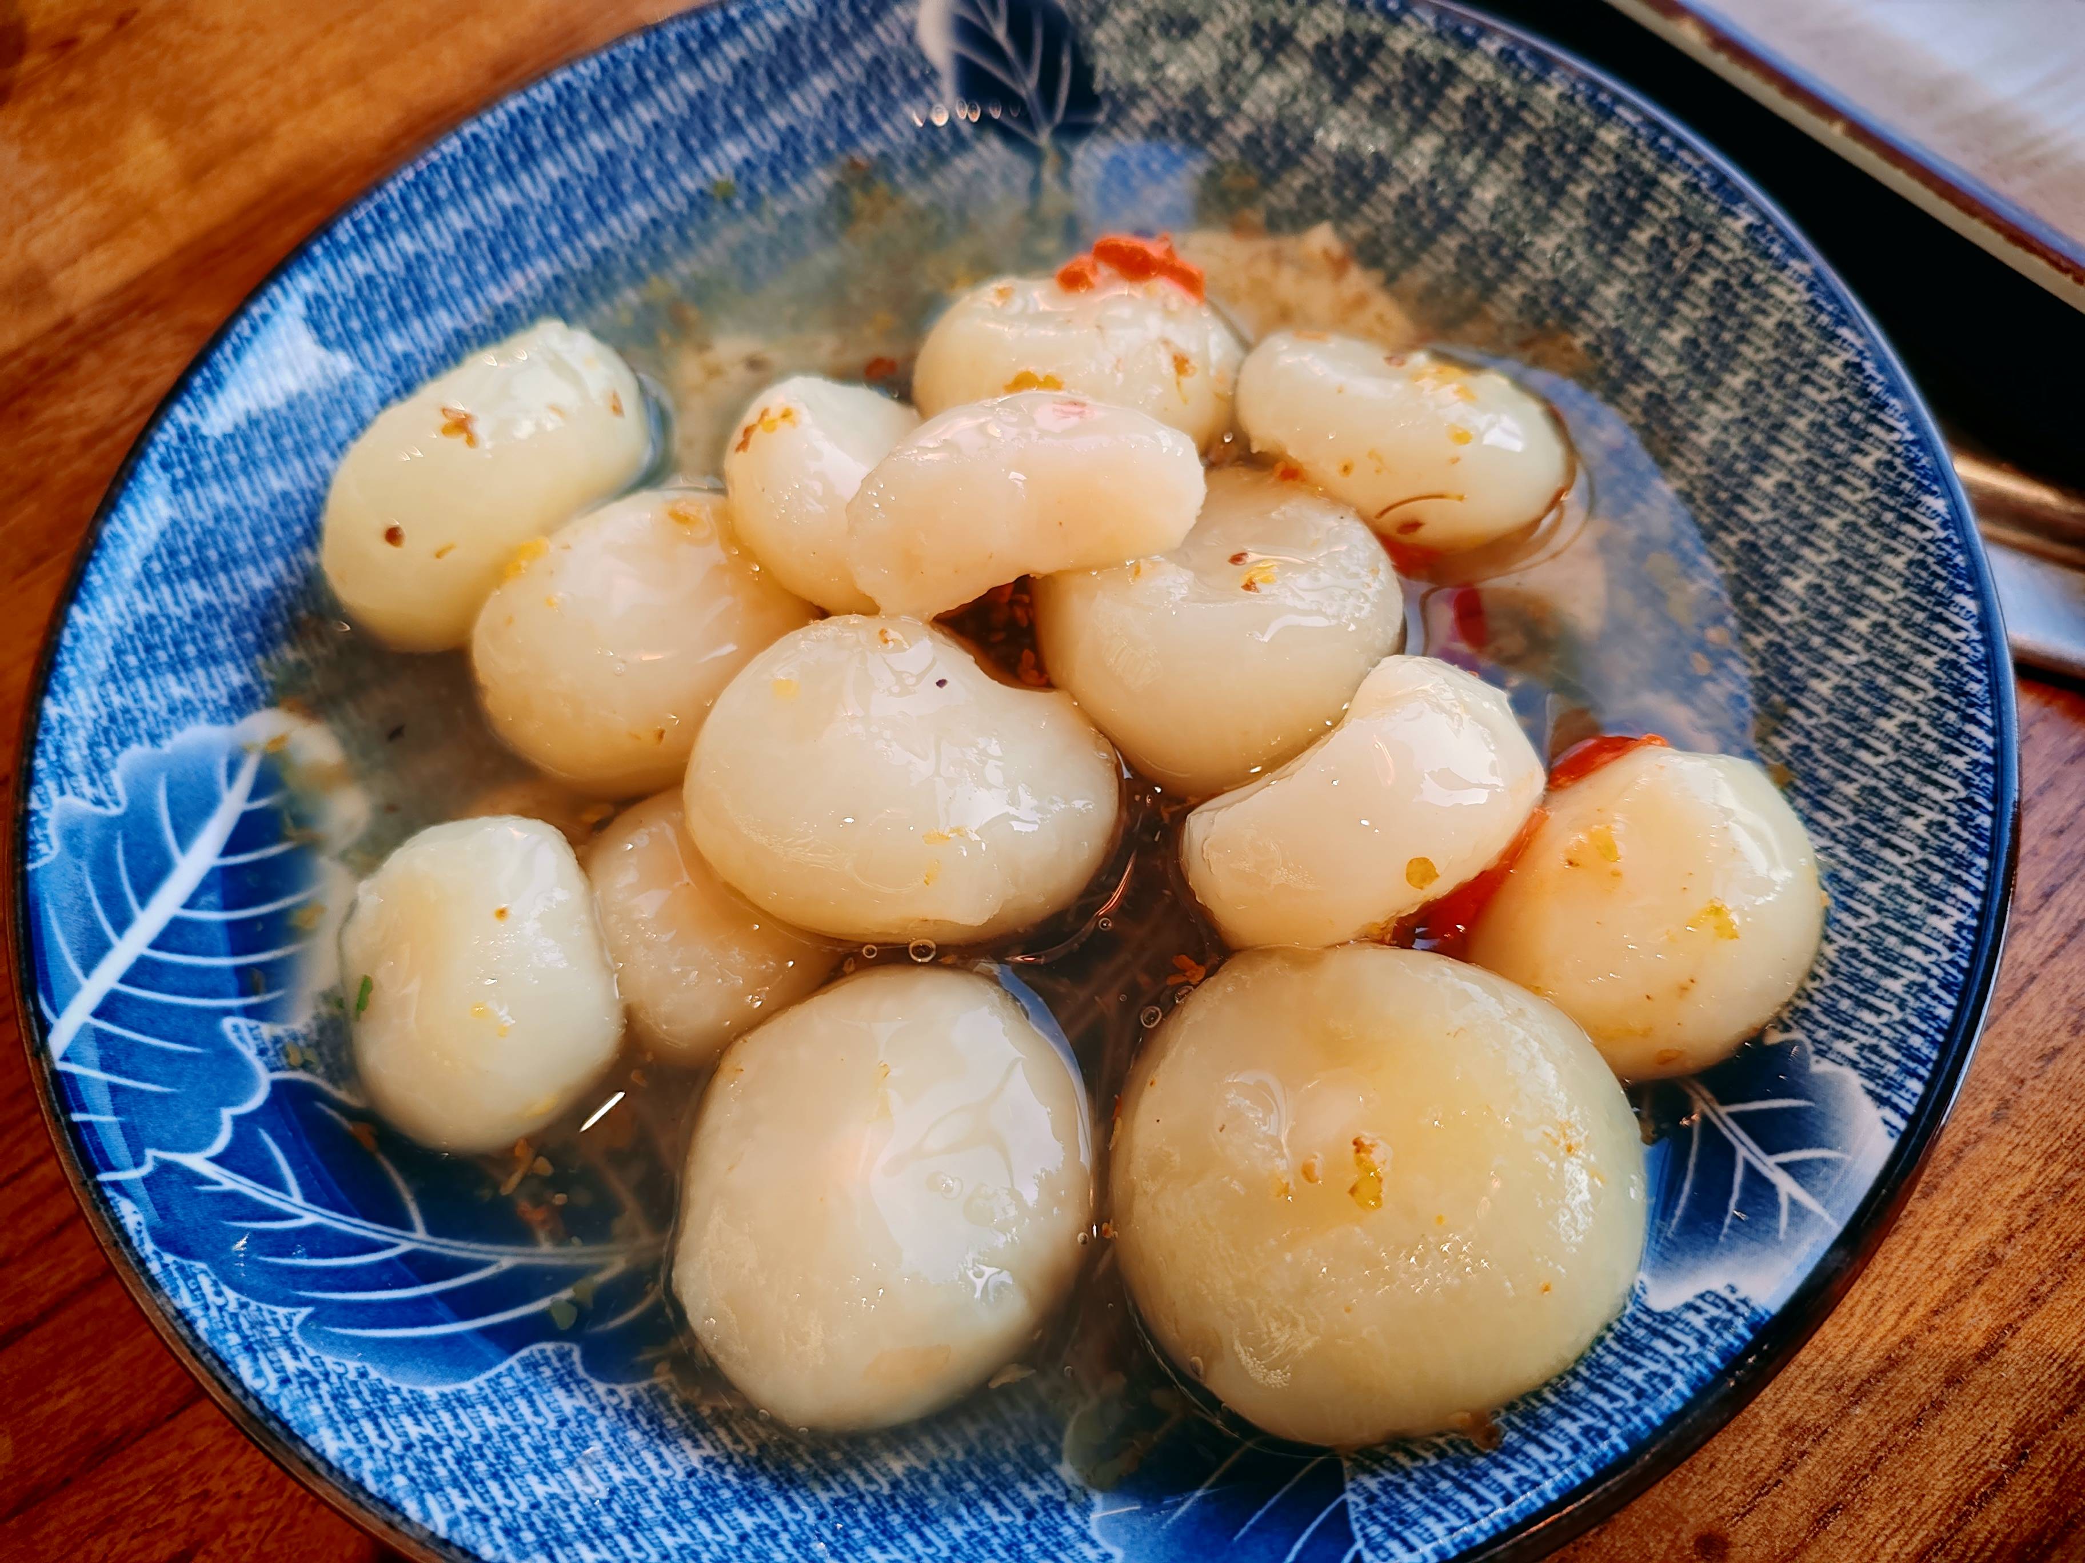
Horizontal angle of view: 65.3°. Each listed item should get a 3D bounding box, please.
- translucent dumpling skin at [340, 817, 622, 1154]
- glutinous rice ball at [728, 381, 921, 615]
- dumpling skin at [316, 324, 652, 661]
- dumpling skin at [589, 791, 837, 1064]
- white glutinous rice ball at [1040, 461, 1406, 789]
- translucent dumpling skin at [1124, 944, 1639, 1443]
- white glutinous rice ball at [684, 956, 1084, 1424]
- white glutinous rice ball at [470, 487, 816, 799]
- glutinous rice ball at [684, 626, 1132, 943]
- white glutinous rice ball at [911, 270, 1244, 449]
[{"bbox_3d":[-0.053,0.019,0.153,0.025,0.022,0.033,-6,62,3],"label":"translucent dumpling skin"},{"bbox_3d":[-0.022,-0.030,0.170,0.021,0.017,0.030,-28,63,-9],"label":"glutinous rice ball"},{"bbox_3d":[-0.059,-0.031,0.172,0.022,0.022,0.043,31,69,20],"label":"dumpling skin"},{"bbox_3d":[-0.031,0.014,0.156,0.026,0.021,0.029,-25,62,-7],"label":"dumpling skin"},{"bbox_3d":[0.017,-0.015,0.160,0.036,0.027,0.034,-3,62,5],"label":"white glutinous rice ball"},{"bbox_3d":[0.027,0.034,0.132,0.043,0.032,0.039,-18,62,-3],"label":"translucent dumpling skin"},{"bbox_3d":[-0.013,0.035,0.138,0.035,0.029,0.039,17,65,15],"label":"white glutinous rice ball"},{"bbox_3d":[-0.041,-0.014,0.165,0.035,0.026,0.033,-3,62,5],"label":"white glutinous rice ball"},{"bbox_3d":[-0.013,0.000,0.149,0.042,0.027,0.029,11,64,12],"label":"glutinous rice ball"},{"bbox_3d":[0.004,-0.045,0.176,0.036,0.020,0.021,2,63,7],"label":"white glutinous rice ball"}]

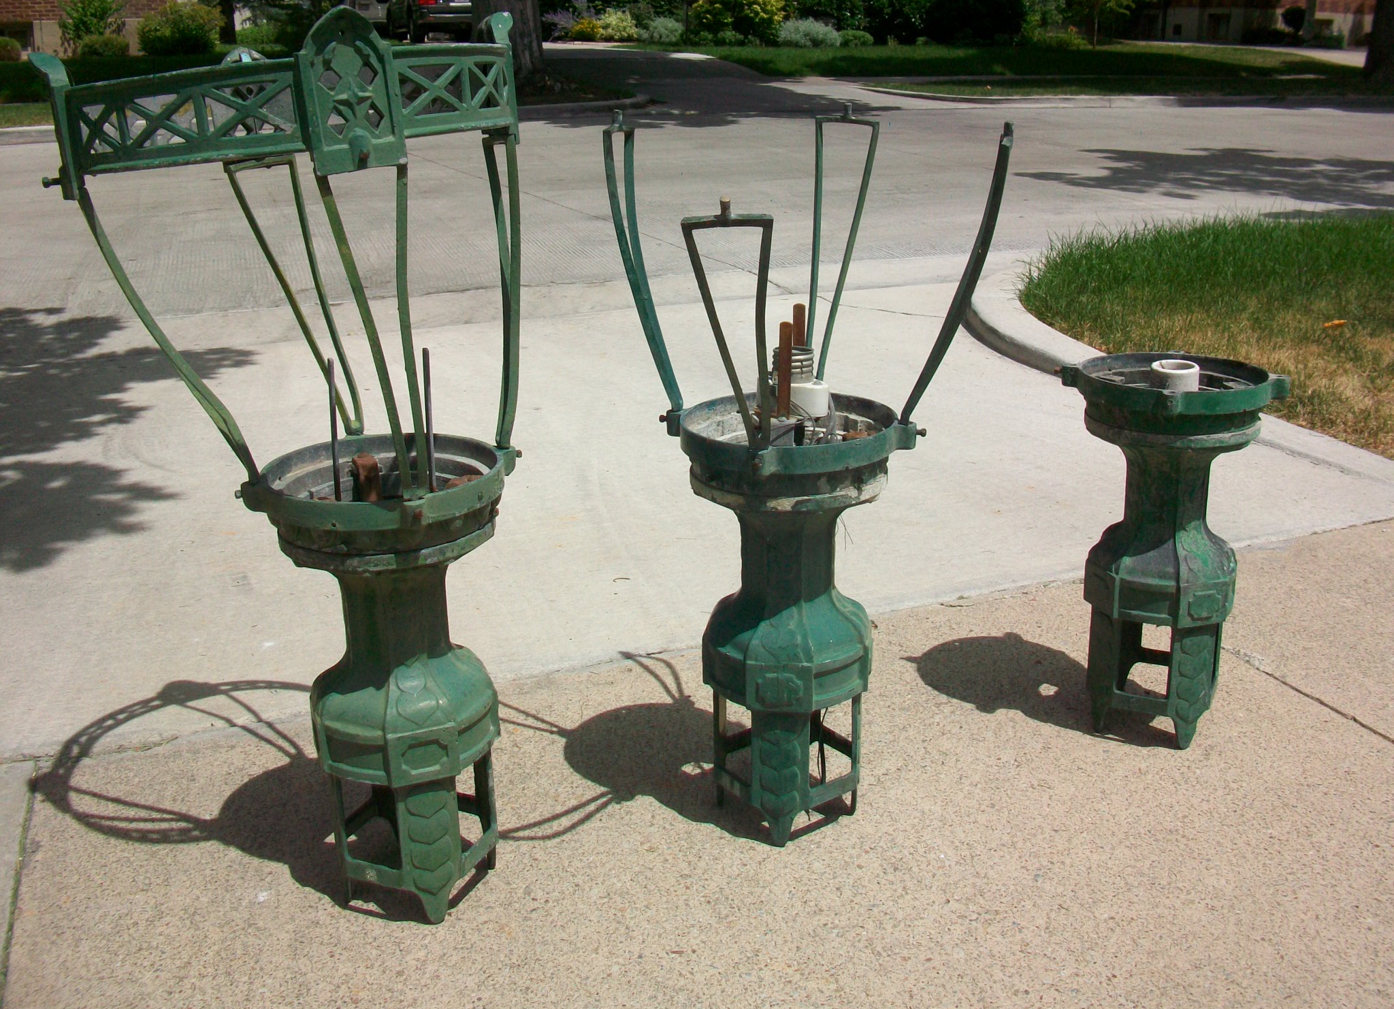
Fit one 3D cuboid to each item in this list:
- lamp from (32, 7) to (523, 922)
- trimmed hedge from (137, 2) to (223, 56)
[{"bbox_3d":[-0.348,0.002,1.224,0.400,0.868,0.400,-9,21,-25],"label":"lamp"},{"bbox_3d":[-8.100,-7.443,20.200,1.300,0.800,1.100,-1,18,0],"label":"trimmed hedge"}]

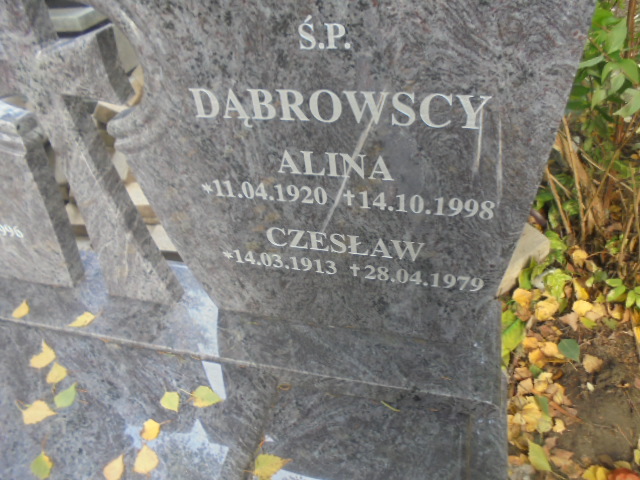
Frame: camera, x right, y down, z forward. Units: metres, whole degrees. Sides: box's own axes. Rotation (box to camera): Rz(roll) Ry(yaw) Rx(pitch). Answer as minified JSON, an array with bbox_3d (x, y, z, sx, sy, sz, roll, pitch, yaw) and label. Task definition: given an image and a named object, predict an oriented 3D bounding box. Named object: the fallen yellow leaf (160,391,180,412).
[{"bbox_3d":[-0.304,0.332,0.994,0.051,0.009,0.035,14,52,20],"label":"fallen yellow leaf"}]

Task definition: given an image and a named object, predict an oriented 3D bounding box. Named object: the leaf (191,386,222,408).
[{"bbox_3d":[-0.237,0.325,1.006,0.063,0.008,0.046,-19,50,-7],"label":"leaf"}]

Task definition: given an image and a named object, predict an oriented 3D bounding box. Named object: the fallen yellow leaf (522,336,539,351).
[{"bbox_3d":[0.496,0.242,1.131,0.040,0.013,0.032,-7,46,2],"label":"fallen yellow leaf"}]

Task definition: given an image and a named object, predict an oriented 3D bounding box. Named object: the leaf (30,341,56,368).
[{"bbox_3d":[-0.632,0.265,1.109,0.055,0.009,0.070,2,48,11],"label":"leaf"}]

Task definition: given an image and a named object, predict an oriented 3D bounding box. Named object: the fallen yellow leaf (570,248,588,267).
[{"bbox_3d":[0.699,0.047,1.286,0.039,0.013,0.050,-18,46,-9],"label":"fallen yellow leaf"}]

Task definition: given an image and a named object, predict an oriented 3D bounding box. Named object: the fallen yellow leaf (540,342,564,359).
[{"bbox_3d":[0.536,0.257,1.111,0.033,0.013,0.046,-14,46,-5],"label":"fallen yellow leaf"}]

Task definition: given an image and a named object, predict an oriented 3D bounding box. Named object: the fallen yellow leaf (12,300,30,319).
[{"bbox_3d":[-0.737,0.175,1.195,0.041,0.010,0.047,15,54,21],"label":"fallen yellow leaf"}]

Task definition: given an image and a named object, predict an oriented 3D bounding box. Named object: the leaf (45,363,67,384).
[{"bbox_3d":[-0.588,0.300,1.069,0.049,0.009,0.042,18,53,24],"label":"leaf"}]

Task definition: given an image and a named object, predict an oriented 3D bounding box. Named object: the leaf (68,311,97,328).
[{"bbox_3d":[-0.570,0.196,1.150,0.034,0.010,0.060,32,62,30],"label":"leaf"}]

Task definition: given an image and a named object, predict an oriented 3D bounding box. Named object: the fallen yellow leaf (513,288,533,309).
[{"bbox_3d":[0.563,0.159,1.334,0.050,0.015,0.050,25,58,27],"label":"fallen yellow leaf"}]

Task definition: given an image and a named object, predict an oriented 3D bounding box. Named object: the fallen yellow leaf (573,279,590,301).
[{"bbox_3d":[0.657,0.125,1.218,0.032,0.013,0.058,-5,46,4],"label":"fallen yellow leaf"}]

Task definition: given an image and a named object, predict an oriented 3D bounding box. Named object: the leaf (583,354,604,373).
[{"bbox_3d":[0.613,0.276,1.080,0.041,0.013,0.034,-25,48,-15],"label":"leaf"}]

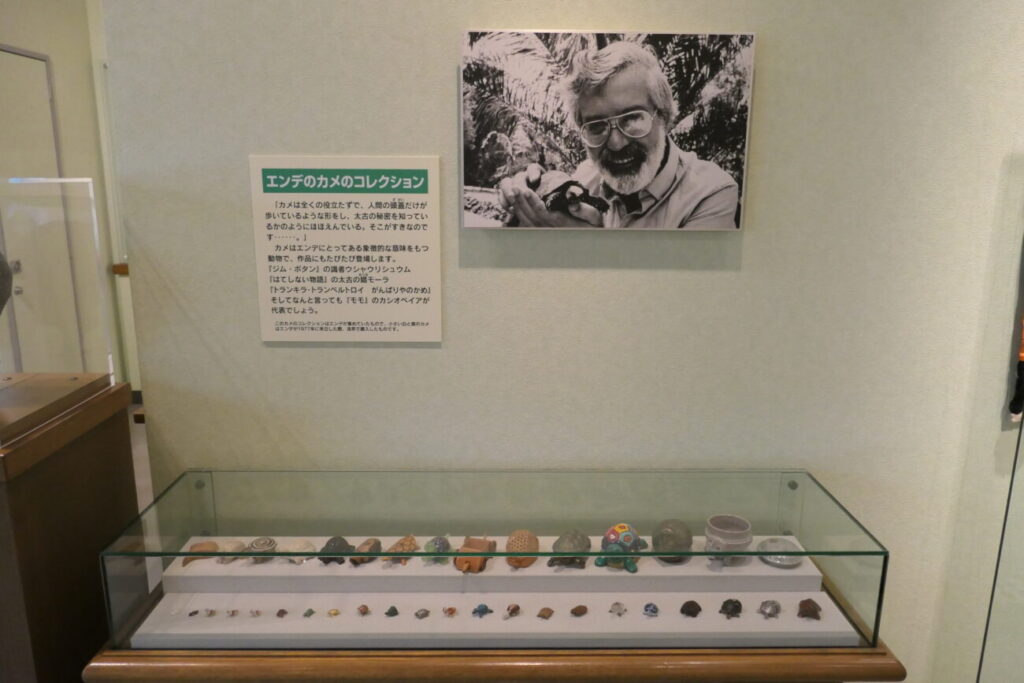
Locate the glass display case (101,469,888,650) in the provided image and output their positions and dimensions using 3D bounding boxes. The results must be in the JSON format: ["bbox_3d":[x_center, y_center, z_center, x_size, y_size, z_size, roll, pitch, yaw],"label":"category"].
[{"bbox_3d":[-0.024,0.357,1.210,1.163,0.160,0.298,0,12,-1],"label":"glass display case"}]

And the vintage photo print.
[{"bbox_3d":[0.156,-0.349,1.200,0.477,0.318,0.027,0,12,-1],"label":"vintage photo print"}]

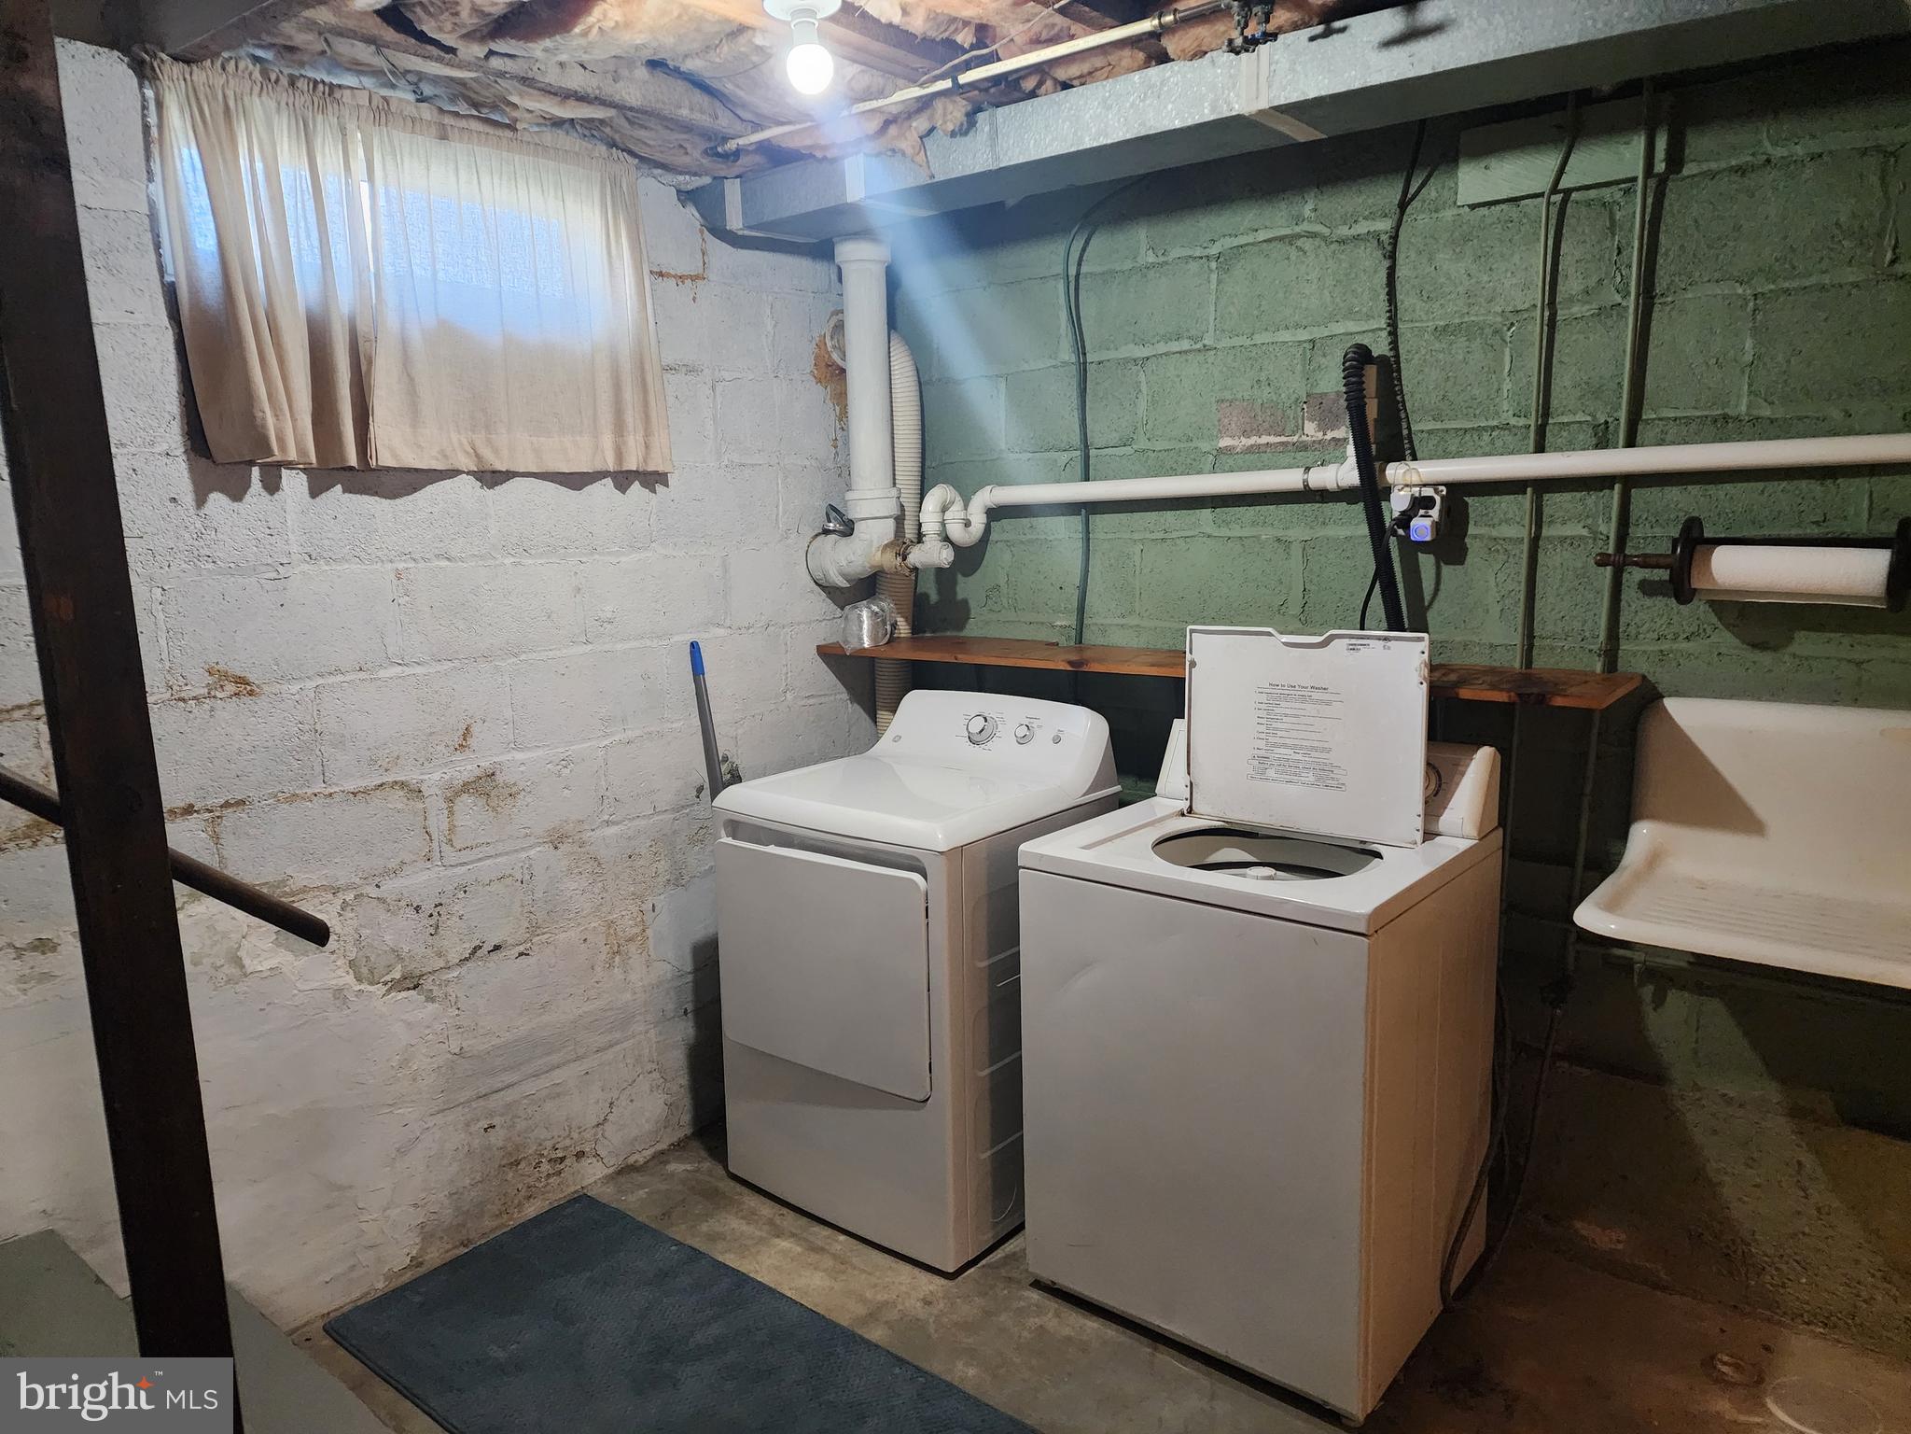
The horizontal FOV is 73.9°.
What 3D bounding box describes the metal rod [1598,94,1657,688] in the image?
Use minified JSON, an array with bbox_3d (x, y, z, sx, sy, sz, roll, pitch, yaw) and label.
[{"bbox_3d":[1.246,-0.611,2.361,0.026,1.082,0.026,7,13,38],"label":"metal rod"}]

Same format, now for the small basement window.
[{"bbox_3d":[-1.034,-0.846,2.579,0.120,0.685,1.020,6,12,40],"label":"small basement window"}]

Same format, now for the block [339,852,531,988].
[{"bbox_3d":[-1.106,0.399,2.648,0.160,0.203,0.405,5,11,39],"label":"block"}]

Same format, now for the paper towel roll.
[{"bbox_3d":[1.450,-0.253,2.208,0.290,0.105,0.105,6,12,37],"label":"paper towel roll"}]

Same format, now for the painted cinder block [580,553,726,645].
[{"bbox_3d":[-0.753,-0.288,3.009,0.160,0.203,0.405,5,11,39],"label":"painted cinder block"}]

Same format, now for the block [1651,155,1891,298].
[{"bbox_3d":[1.440,-0.874,2.295,0.405,0.203,0.160,5,11,39],"label":"block"}]

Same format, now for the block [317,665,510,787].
[{"bbox_3d":[-1.124,-0.002,2.578,0.160,0.203,0.405,5,11,39],"label":"block"}]

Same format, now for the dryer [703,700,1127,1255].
[{"bbox_3d":[-0.080,0.518,2.899,0.683,1.070,0.653,6,12,40],"label":"dryer"}]

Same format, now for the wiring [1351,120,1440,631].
[{"bbox_3d":[0.905,-0.679,2.604,0.165,1.016,0.090,5,11,39],"label":"wiring"}]

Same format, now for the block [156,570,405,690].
[{"bbox_3d":[-1.280,-0.172,2.363,0.160,0.203,0.405,5,11,39],"label":"block"}]

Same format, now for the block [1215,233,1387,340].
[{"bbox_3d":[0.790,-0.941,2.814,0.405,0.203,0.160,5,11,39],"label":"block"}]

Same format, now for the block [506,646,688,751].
[{"bbox_3d":[-0.870,-0.058,2.890,0.160,0.203,0.405,5,11,39],"label":"block"}]

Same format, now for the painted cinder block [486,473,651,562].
[{"bbox_3d":[-0.920,-0.472,2.894,0.170,0.200,0.405,6,12,40],"label":"painted cinder block"}]

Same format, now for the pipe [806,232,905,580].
[{"bbox_3d":[-0.267,-0.770,3.249,0.290,0.860,0.160,6,12,40],"label":"pipe"}]

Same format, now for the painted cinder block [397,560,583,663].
[{"bbox_3d":[-1.017,-0.232,2.686,0.160,0.203,0.405,5,11,39],"label":"painted cinder block"}]

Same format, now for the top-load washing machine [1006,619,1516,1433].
[{"bbox_3d":[0.608,0.494,2.502,0.690,1.295,0.650,6,12,40],"label":"top-load washing machine"}]

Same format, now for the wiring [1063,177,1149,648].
[{"bbox_3d":[0.357,-0.718,3.098,0.240,1.100,0.050,6,12,37],"label":"wiring"}]

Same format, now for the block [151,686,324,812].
[{"bbox_3d":[-1.426,0.057,2.371,0.170,0.205,0.390,6,12,40],"label":"block"}]

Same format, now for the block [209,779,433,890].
[{"bbox_3d":[-1.291,0.233,2.553,0.170,0.205,0.410,6,12,40],"label":"block"}]

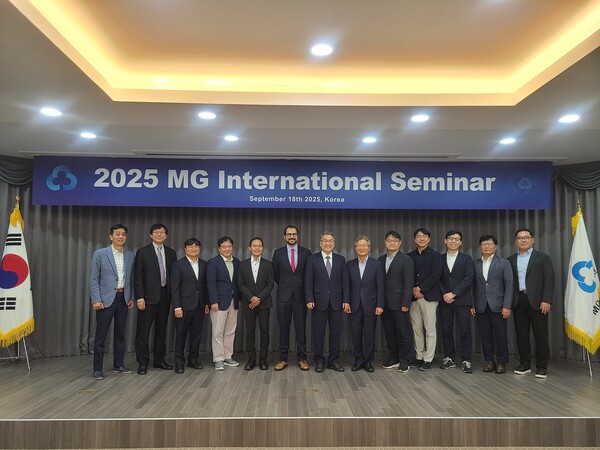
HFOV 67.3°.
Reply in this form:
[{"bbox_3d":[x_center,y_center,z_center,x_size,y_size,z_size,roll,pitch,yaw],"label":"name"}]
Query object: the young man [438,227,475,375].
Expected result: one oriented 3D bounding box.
[{"bbox_3d":[1.998,0.939,5.758,0.500,1.744,0.340,-4,-7,40],"label":"young man"}]

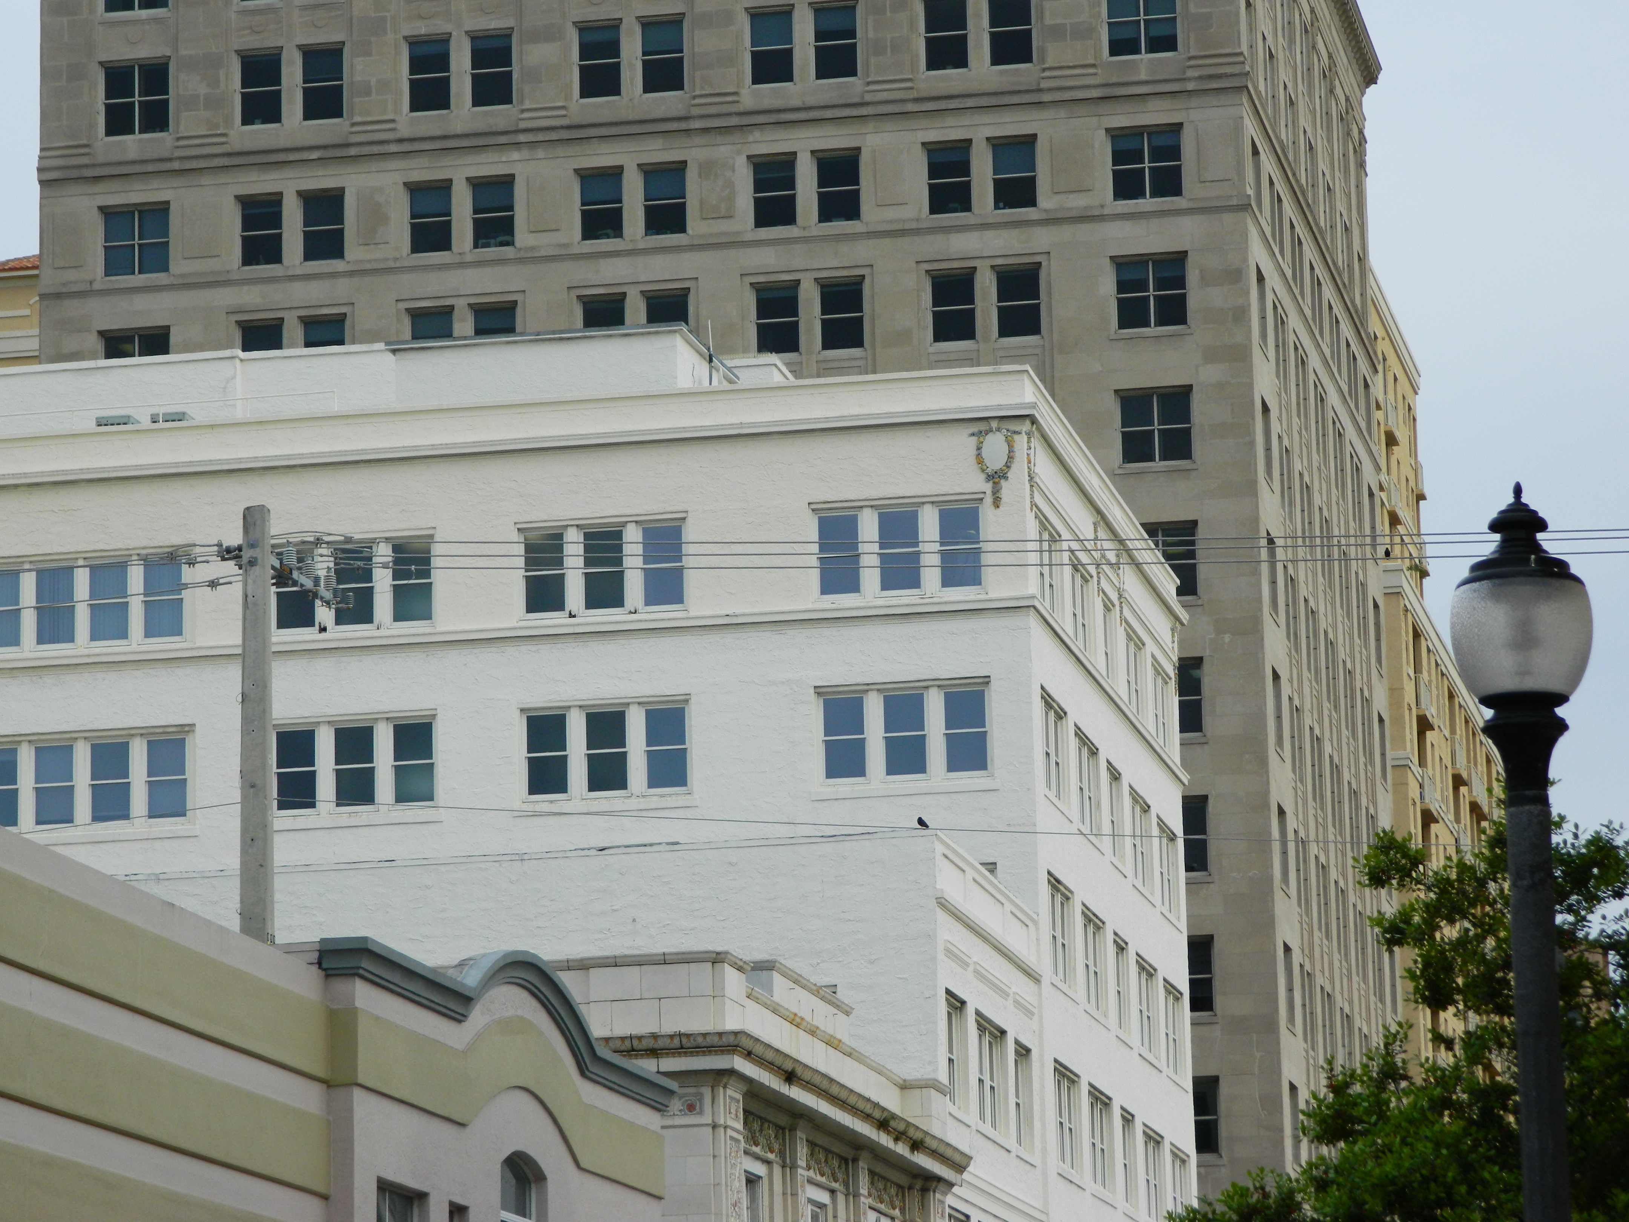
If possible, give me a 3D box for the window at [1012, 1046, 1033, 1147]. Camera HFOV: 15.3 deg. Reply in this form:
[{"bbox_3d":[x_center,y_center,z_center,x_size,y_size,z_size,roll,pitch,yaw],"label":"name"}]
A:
[{"bbox_3d":[3.633,8.714,109.102,0.200,1.794,1.879,-4,-11,10],"label":"window"}]

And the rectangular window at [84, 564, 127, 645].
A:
[{"bbox_3d":[-13.505,-0.133,115.653,0.779,1.455,0.150,-4,-11,10],"label":"rectangular window"}]

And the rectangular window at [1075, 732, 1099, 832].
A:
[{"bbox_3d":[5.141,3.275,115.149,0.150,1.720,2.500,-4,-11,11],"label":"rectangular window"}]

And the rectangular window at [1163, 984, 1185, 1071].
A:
[{"bbox_3d":[7.702,9.053,131.645,0.200,1.646,2.990,-4,-11,10],"label":"rectangular window"}]

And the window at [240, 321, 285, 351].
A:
[{"bbox_3d":[-14.173,-6.553,155.825,1.110,1.795,0.200,-4,-11,10],"label":"window"}]

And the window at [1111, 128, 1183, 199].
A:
[{"bbox_3d":[8.354,-11.242,152.996,1.747,1.721,0.200,-4,-11,10],"label":"window"}]

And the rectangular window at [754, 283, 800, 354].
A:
[{"bbox_3d":[-0.939,-7.313,151.662,1.094,1.684,0.150,-4,-11,11],"label":"rectangular window"}]

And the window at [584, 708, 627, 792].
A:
[{"bbox_3d":[-3.936,2.655,115.239,0.806,1.569,0.150,-4,-11,10],"label":"window"}]

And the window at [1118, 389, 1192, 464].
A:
[{"bbox_3d":[8.467,-4.591,151.013,1.783,1.791,0.200,-4,-11,10],"label":"window"}]

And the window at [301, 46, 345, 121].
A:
[{"bbox_3d":[-12.570,-13.496,155.124,1.081,1.860,0.150,-4,-11,11],"label":"window"}]

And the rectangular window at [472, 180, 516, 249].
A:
[{"bbox_3d":[-8.544,-10.563,162.004,1.187,1.800,0.150,-4,-11,10],"label":"rectangular window"}]

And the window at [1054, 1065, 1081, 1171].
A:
[{"bbox_3d":[4.676,9.603,114.600,0.200,1.786,3.242,-4,-11,10],"label":"window"}]

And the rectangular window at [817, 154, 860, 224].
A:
[{"bbox_3d":[0.605,-10.610,151.977,1.125,1.685,0.150,-4,-11,11],"label":"rectangular window"}]

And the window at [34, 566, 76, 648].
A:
[{"bbox_3d":[-14.723,-0.062,117.798,0.789,1.534,0.150,-4,-11,10],"label":"window"}]

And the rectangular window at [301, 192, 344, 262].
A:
[{"bbox_3d":[-12.654,-9.870,156.152,1.130,1.738,0.200,-4,-11,10],"label":"rectangular window"}]

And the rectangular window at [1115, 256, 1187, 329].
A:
[{"bbox_3d":[8.447,-7.986,152.368,1.738,1.747,0.200,-4,-11,10],"label":"rectangular window"}]

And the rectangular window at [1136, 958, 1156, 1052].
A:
[{"bbox_3d":[6.812,8.106,125.257,0.150,1.700,2.900,-4,-11,10],"label":"rectangular window"}]

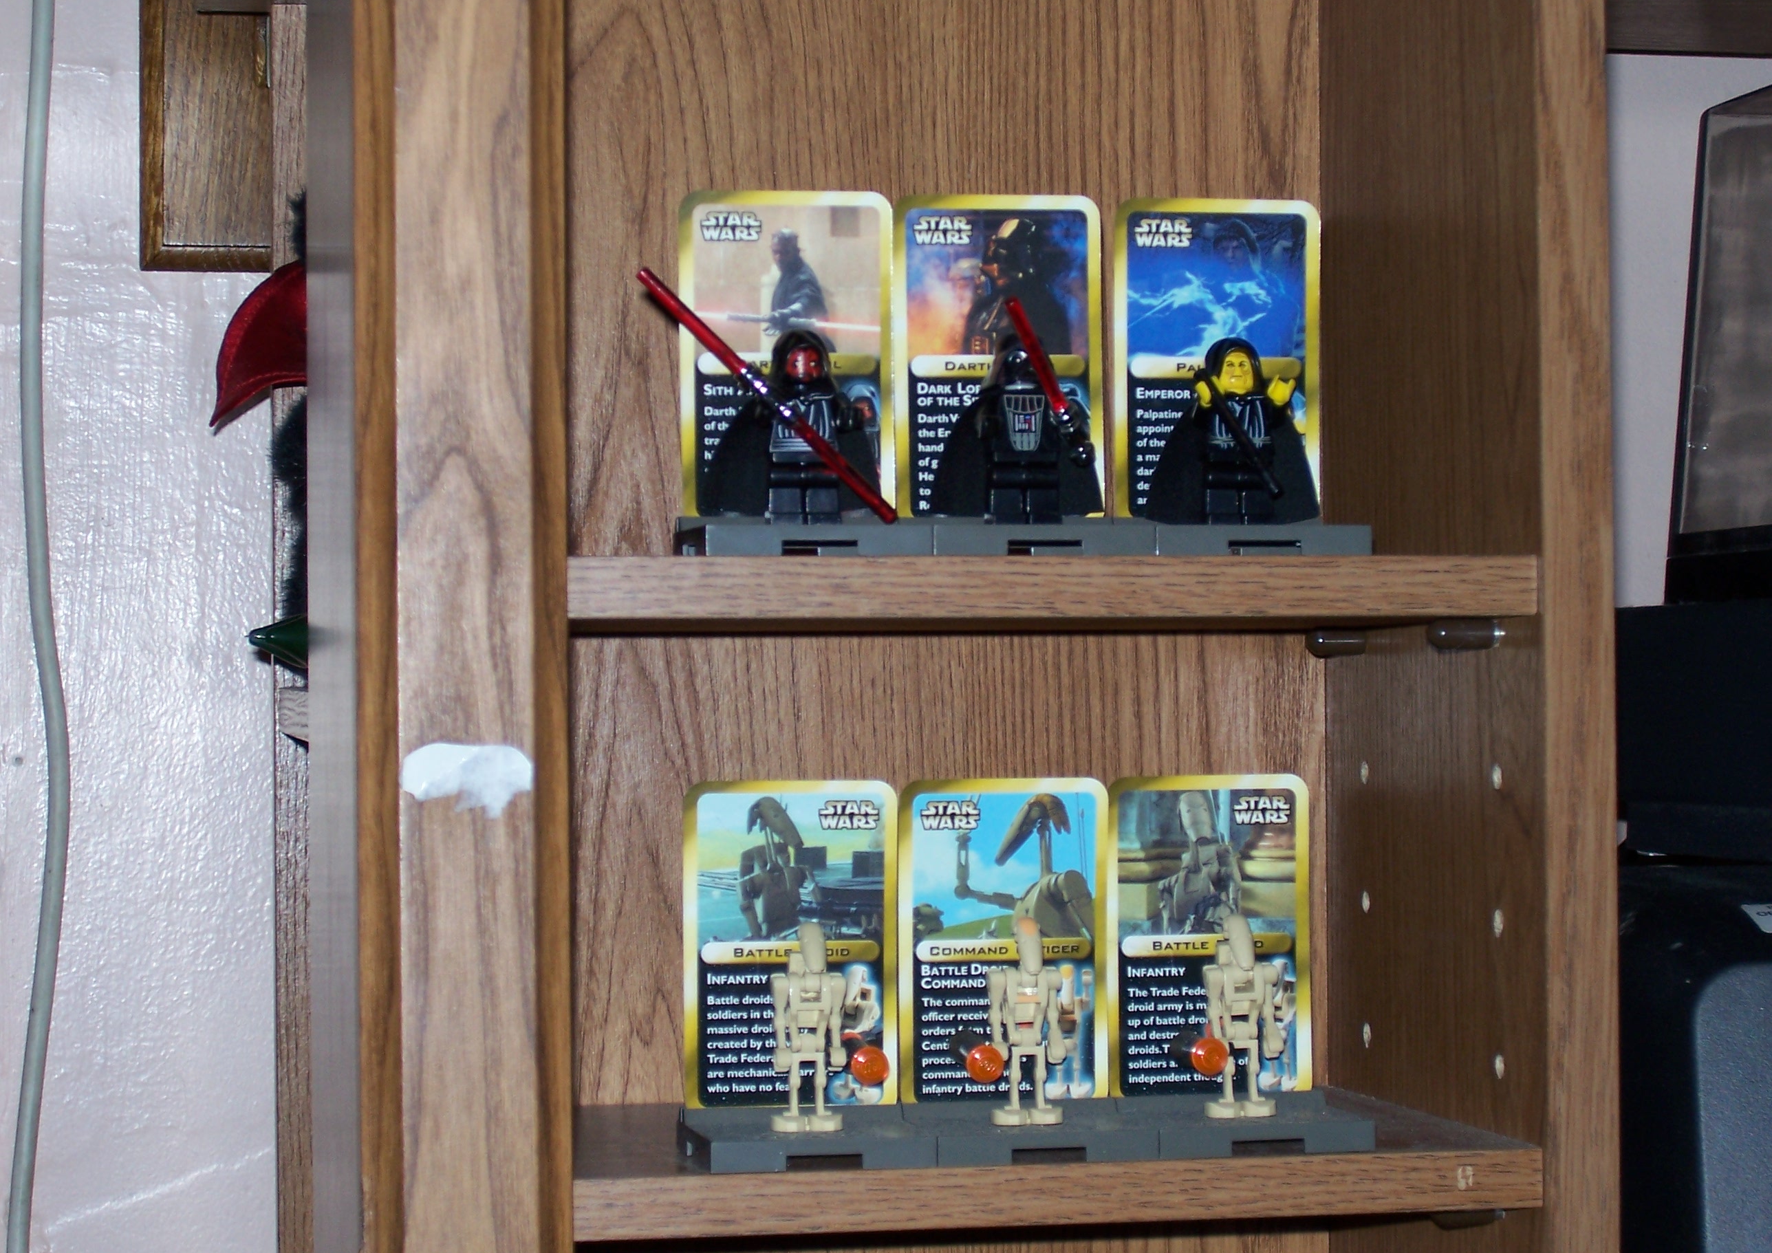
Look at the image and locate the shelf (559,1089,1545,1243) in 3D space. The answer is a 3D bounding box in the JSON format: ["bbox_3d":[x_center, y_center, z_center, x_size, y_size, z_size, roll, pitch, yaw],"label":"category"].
[{"bbox_3d":[0.021,0.120,0.952,0.214,0.013,0.147,0,-1,-12],"label":"shelf"}]

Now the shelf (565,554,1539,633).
[{"bbox_3d":[0.014,-0.007,0.956,0.226,0.013,0.152,0,-1,-12],"label":"shelf"}]

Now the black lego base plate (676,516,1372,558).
[{"bbox_3d":[0.029,-0.019,0.902,0.144,0.010,0.040,0,-1,-12],"label":"black lego base plate"}]

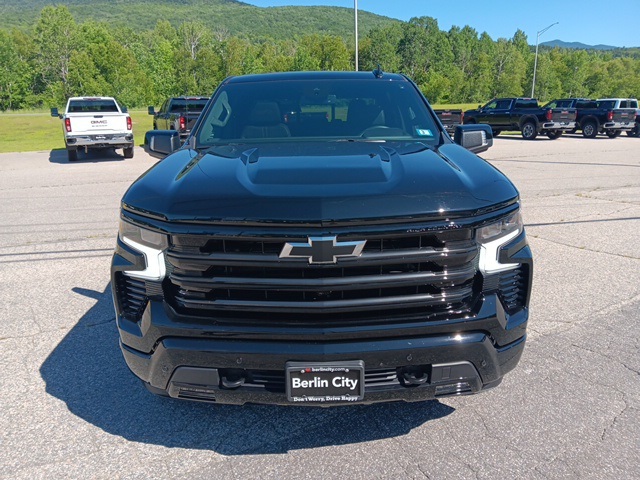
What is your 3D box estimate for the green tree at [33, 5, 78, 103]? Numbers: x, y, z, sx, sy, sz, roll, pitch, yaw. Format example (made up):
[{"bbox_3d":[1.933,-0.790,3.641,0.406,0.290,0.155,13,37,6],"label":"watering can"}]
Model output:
[{"bbox_3d":[-39.193,-27.284,72.211,7.000,14.512,6.500,-11,18,-33],"label":"green tree"}]

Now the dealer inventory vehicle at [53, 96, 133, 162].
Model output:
[{"bbox_3d":[-8.273,-4.067,17.400,2.150,2.000,6.150,-9,17,-27],"label":"dealer inventory vehicle"}]

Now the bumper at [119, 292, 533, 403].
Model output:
[{"bbox_3d":[0.016,0.434,2.215,2.010,0.460,0.460,-1,15,0],"label":"bumper"}]

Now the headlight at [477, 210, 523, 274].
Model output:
[{"bbox_3d":[0.810,0.003,2.161,0.290,0.290,0.320,-1,15,0],"label":"headlight"}]

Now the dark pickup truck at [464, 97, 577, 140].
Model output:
[{"bbox_3d":[10.219,-6.571,25.447,2.120,2.030,6.100,-8,17,-22],"label":"dark pickup truck"}]

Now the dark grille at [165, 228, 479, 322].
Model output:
[{"bbox_3d":[0.013,0.123,2.001,1.322,0.405,0.200,-1,16,0],"label":"dark grille"}]

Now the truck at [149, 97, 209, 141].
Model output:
[{"bbox_3d":[-5.012,-4.474,18.783,2.120,2.020,6.100,-9,18,-26],"label":"truck"}]

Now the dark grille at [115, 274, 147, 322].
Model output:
[{"bbox_3d":[-0.857,0.255,2.190,0.180,0.234,0.140,2,16,12],"label":"dark grille"}]

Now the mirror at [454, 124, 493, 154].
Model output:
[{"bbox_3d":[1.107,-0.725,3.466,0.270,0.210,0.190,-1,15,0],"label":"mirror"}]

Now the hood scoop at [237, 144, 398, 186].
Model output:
[{"bbox_3d":[-0.013,-0.375,2.524,0.817,0.110,0.670,-1,22,0],"label":"hood scoop"}]

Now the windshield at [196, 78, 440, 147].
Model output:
[{"bbox_3d":[-0.002,-0.945,3.495,1.660,0.520,0.820,-1,15,0],"label":"windshield"}]

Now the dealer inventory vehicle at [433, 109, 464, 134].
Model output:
[{"bbox_3d":[4.079,-5.802,23.002,2.120,2.020,6.100,-8,17,-23],"label":"dealer inventory vehicle"}]

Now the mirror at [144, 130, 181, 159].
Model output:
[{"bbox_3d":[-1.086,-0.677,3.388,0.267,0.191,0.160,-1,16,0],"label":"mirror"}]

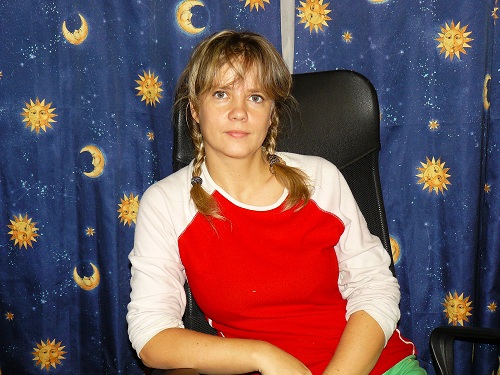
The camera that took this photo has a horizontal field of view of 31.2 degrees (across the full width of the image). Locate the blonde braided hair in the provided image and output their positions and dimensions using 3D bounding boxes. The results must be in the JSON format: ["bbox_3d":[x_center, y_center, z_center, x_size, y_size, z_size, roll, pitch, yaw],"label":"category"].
[{"bbox_3d":[-0.014,-0.120,1.625,0.235,0.320,0.225,1,7,-7],"label":"blonde braided hair"}]

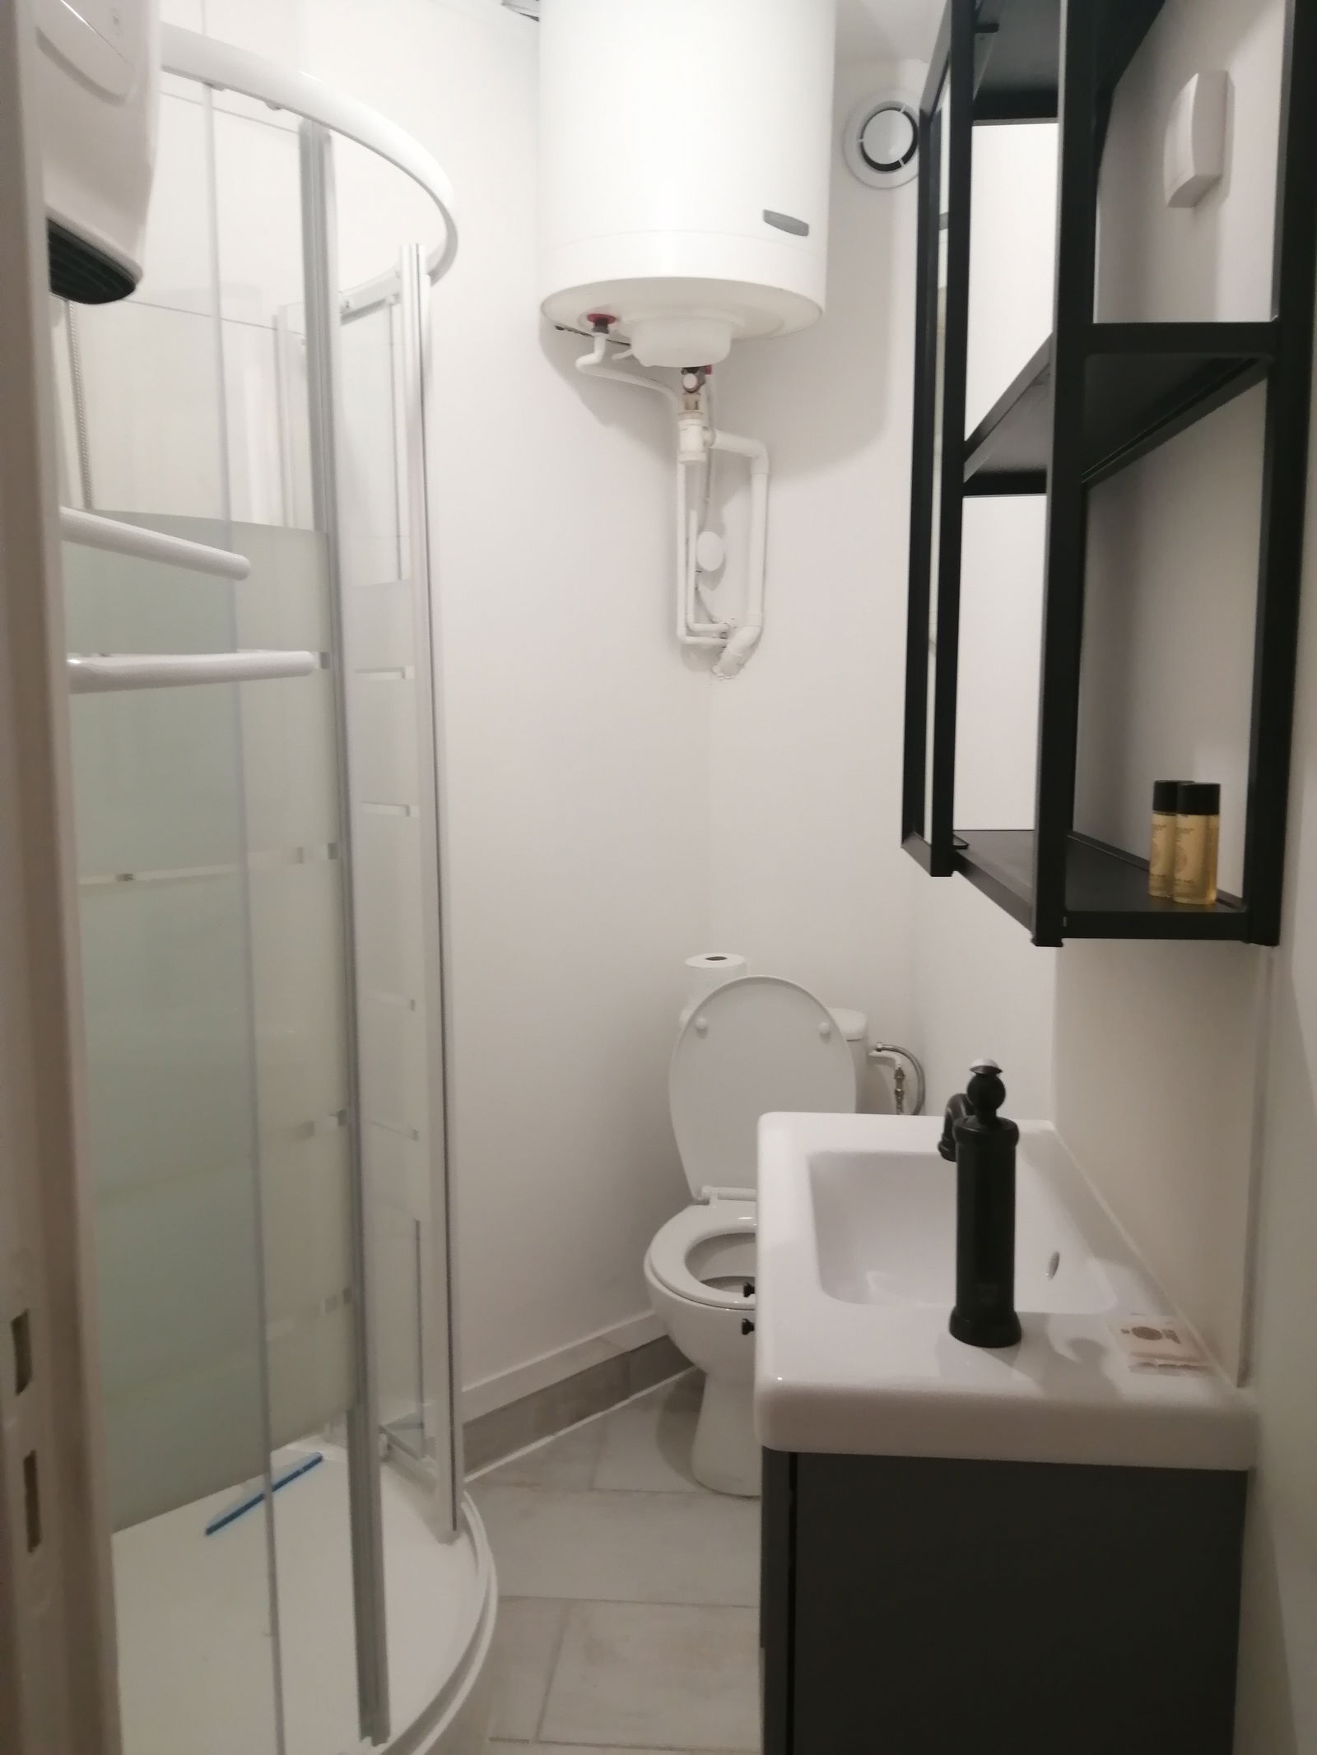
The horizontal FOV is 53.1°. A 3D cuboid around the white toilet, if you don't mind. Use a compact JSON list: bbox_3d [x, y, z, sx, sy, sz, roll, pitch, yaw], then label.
[{"bbox_3d":[0.184,0.625,2.359,0.375,0.850,0.650,1,7,6],"label":"white toilet"}]

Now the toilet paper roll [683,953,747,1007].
[{"bbox_3d":[0.112,0.207,2.541,0.120,0.097,0.120,0,7,0],"label":"toilet paper roll"}]

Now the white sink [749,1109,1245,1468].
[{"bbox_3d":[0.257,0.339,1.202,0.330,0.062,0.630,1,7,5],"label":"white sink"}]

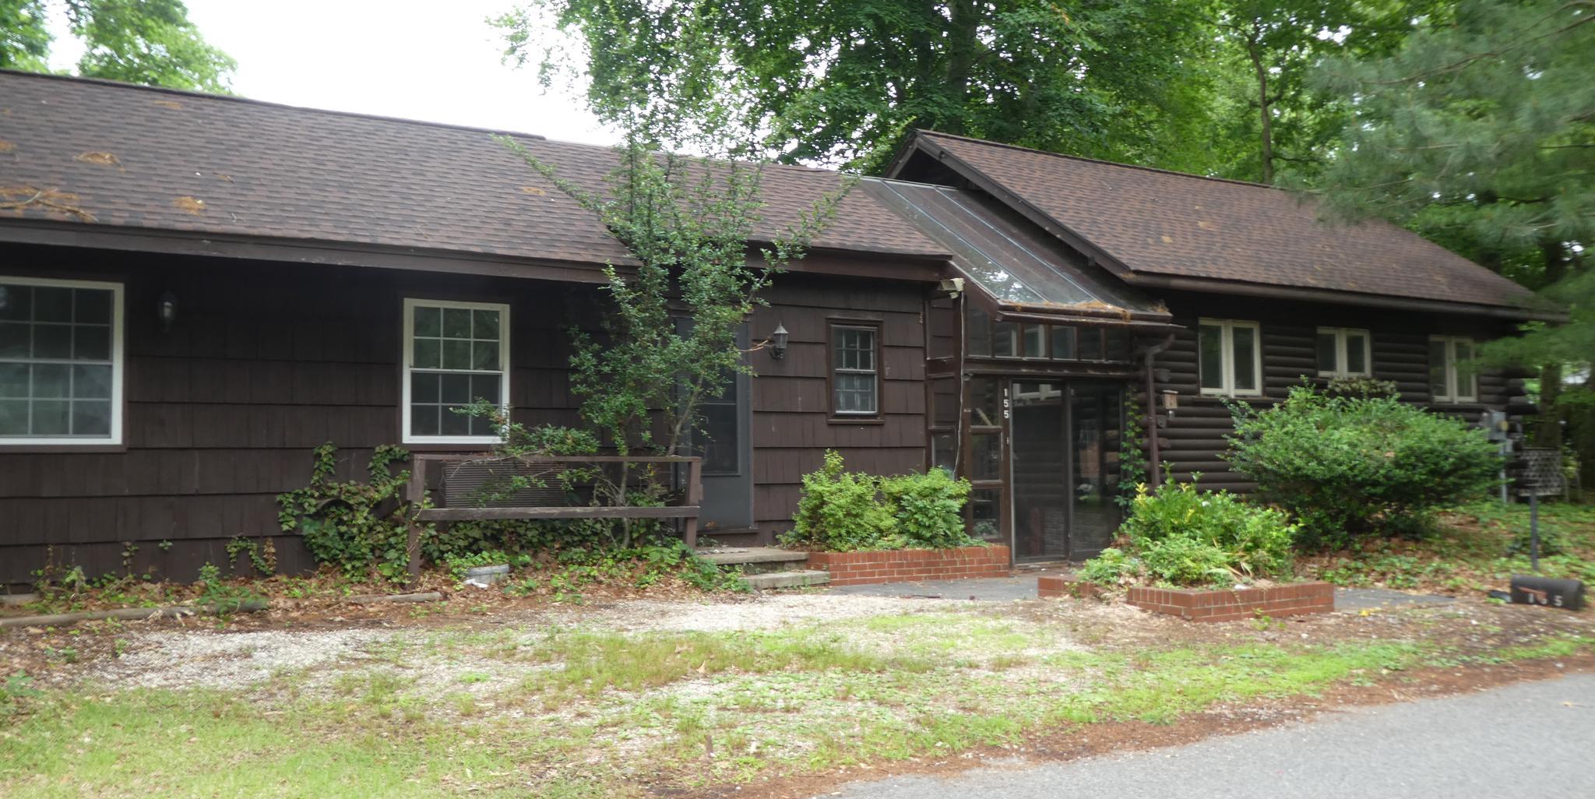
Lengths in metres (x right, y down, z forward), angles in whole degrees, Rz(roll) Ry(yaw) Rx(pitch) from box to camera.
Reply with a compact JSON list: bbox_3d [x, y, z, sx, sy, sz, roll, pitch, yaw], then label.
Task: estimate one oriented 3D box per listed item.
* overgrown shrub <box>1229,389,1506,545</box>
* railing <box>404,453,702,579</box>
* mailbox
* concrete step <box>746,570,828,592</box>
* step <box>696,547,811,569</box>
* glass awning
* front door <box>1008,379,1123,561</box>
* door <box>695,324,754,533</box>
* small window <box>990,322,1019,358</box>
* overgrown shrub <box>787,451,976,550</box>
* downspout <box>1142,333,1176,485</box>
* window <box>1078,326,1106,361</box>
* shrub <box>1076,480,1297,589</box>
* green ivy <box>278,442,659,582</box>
[{"bbox_3d":[6.350,0.795,14.724,2.850,1.800,2.350,1,-3,-31],"label":"overgrown shrub"},{"bbox_3d":[-1.936,0.925,10.483,2.500,0.950,0.140,1,-4,-30],"label":"railing"},{"bbox_3d":[5.727,1.482,9.850,0.180,0.225,0.490,1,-4,-25],"label":"mailbox"},{"bbox_3d":[-0.261,1.630,11.538,1.080,0.120,0.380,1,-3,-31],"label":"concrete step"},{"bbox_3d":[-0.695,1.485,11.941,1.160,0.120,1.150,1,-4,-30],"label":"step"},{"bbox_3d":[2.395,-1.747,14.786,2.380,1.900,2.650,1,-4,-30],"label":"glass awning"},{"bbox_3d":[2.976,0.788,14.101,1.600,2.020,0.100,1,-4,-30],"label":"front door"},{"bbox_3d":[-0.809,0.235,12.714,0.832,2.090,0.060,1,-3,-31],"label":"door"},{"bbox_3d":[2.241,-0.649,13.845,0.381,0.403,0.060,1,-3,-31],"label":"small window"},{"bbox_3d":[0.877,1.016,12.752,1.950,0.950,1.100,1,-3,-31],"label":"overgrown shrub"},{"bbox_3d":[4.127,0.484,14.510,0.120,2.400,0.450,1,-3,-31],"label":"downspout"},{"bbox_3d":[3.284,-0.624,14.341,0.420,0.370,0.060,1,-4,-30],"label":"window"},{"bbox_3d":[3.207,1.060,10.531,1.650,0.850,1.400,1,-3,-31],"label":"shrub"},{"bbox_3d":[-2.690,0.897,10.919,3.050,1.060,1.000,1,-4,-30],"label":"green ivy"}]

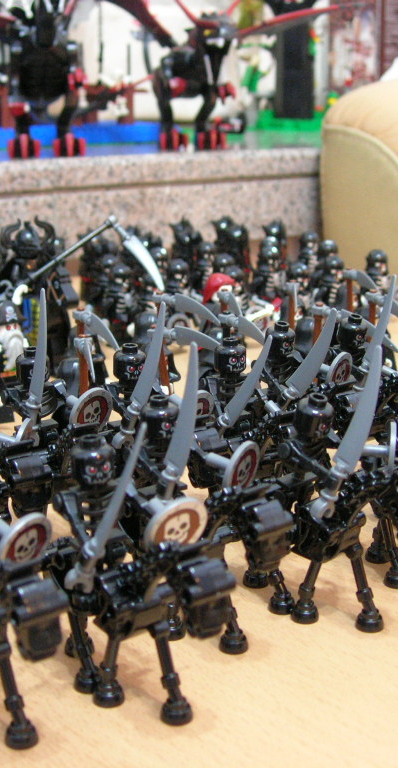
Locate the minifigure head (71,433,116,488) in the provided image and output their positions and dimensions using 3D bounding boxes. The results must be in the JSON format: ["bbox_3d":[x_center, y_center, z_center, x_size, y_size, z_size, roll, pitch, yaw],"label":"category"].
[{"bbox_3d":[-0.026,0.019,0.279,0.010,0.011,0.010,-3,15,1],"label":"minifigure head"}]

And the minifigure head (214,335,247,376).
[{"bbox_3d":[0.010,-0.009,0.367,0.010,0.011,0.010,0,16,0],"label":"minifigure head"}]

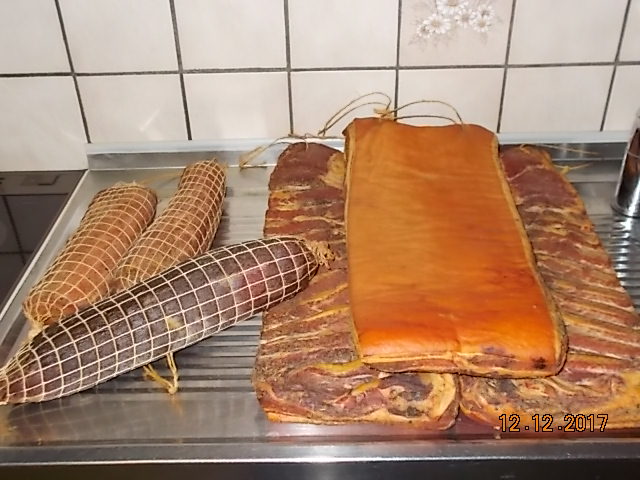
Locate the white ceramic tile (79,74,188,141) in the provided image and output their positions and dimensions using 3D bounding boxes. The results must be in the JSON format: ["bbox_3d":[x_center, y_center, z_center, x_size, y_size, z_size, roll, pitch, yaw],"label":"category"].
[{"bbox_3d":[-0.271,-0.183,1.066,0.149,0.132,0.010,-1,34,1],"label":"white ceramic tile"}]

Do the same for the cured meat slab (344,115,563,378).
[{"bbox_3d":[0.132,-0.025,0.852,0.197,0.048,0.472,-1,34,1],"label":"cured meat slab"}]

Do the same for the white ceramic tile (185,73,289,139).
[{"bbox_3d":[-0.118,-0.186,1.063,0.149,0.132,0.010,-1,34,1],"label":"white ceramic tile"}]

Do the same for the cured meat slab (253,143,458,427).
[{"bbox_3d":[0.031,0.017,0.875,0.188,0.048,0.505,-1,34,1],"label":"cured meat slab"}]

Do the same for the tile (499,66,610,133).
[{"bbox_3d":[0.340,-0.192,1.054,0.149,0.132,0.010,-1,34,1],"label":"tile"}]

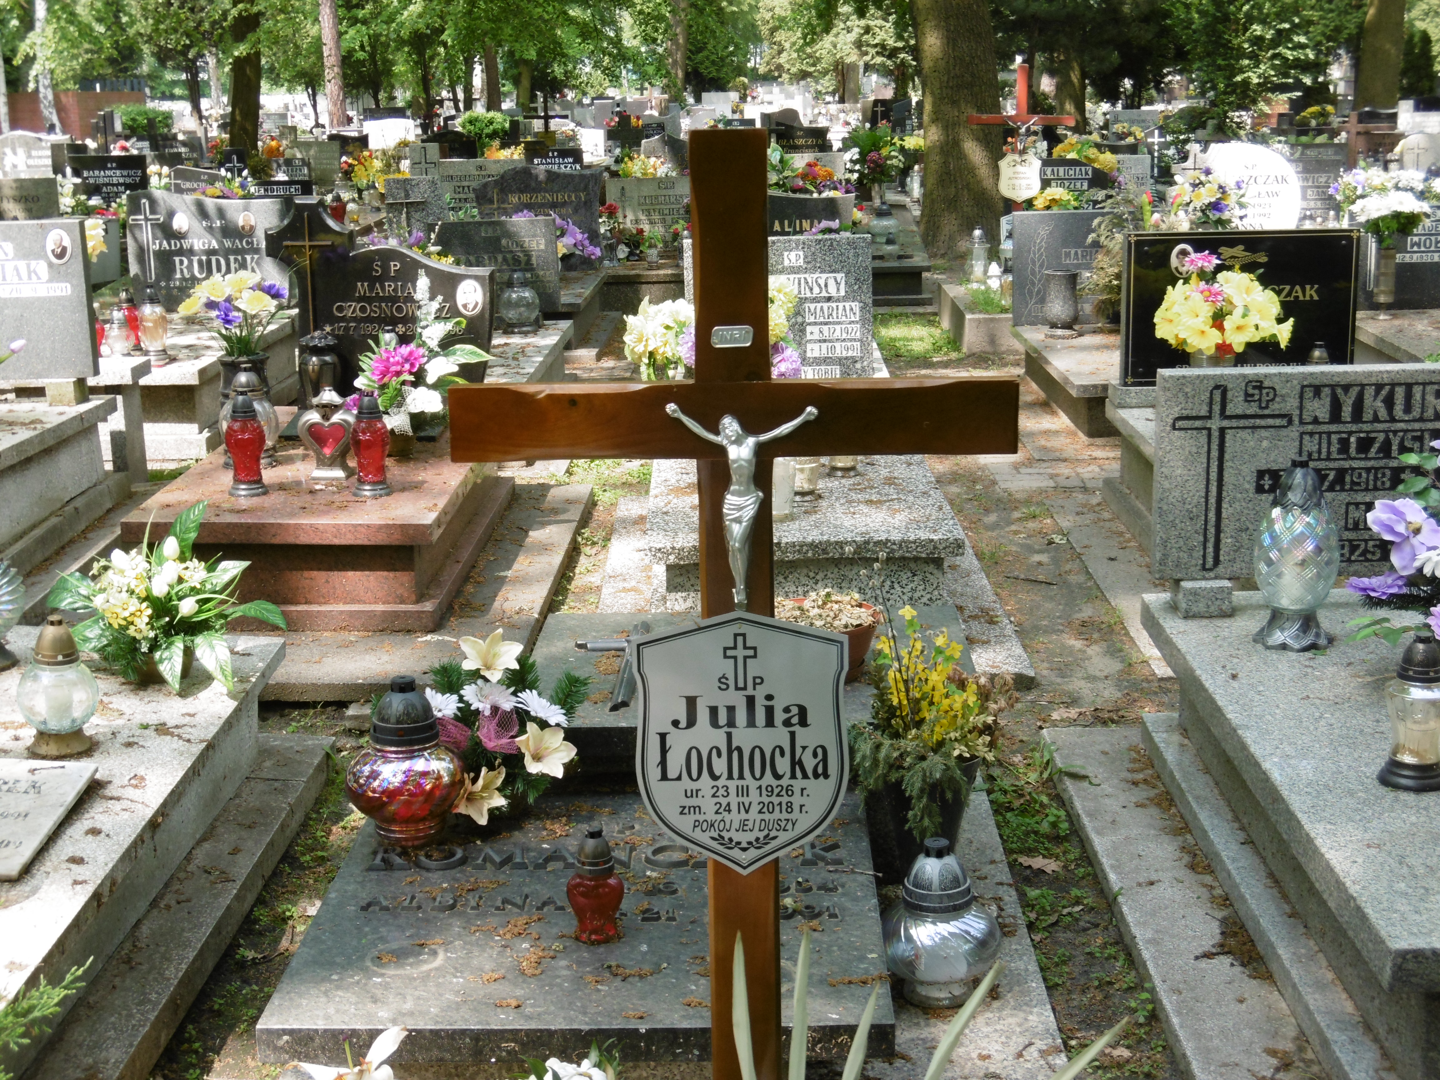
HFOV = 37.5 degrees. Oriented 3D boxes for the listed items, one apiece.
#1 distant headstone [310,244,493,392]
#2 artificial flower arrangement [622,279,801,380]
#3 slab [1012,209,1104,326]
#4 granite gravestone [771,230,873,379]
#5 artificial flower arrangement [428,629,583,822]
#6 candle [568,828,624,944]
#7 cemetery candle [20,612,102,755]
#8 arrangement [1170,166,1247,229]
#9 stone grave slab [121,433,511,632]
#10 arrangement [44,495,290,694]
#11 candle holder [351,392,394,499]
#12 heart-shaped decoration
[{"bbox_3d":[-1.057,-0.713,7.096,0.591,0.546,0.100,0,13,1],"label":"distant headstone"},{"bbox_3d":[-0.032,-0.574,6.763,0.560,0.526,0.360,-1,13,1],"label":"artificial flower arrangement"},{"bbox_3d":[1.955,-1.391,10.845,0.900,0.585,0.090,0,13,1],"label":"slab"},{"bbox_3d":[0.197,-0.691,7.084,0.637,0.660,0.090,-1,13,1],"label":"granite gravestone"},{"bbox_3d":[-0.355,0.304,3.491,0.282,0.314,0.240,0,13,1],"label":"artificial flower arrangement"},{"bbox_3d":[-0.174,0.477,2.975,0.081,0.163,0.081,-1,13,1],"label":"candle"},{"bbox_3d":[-1.198,0.259,3.866,0.150,0.254,0.150,-1,13,1],"label":"cemetery candle"},{"bbox_3d":[2.872,-1.939,12.430,0.457,0.498,0.380,-1,13,1],"label":"arrangement"},{"bbox_3d":[-1.124,-0.105,6.405,0.804,0.281,1.850,0,13,1],"label":"stone grave slab"},{"bbox_3d":[-1.128,0.108,4.295,0.472,0.359,0.380,-1,13,1],"label":"arrangement"},{"bbox_3d":[-0.948,-0.264,5.798,0.114,0.282,0.114,-1,13,1],"label":"candle holder"},{"bbox_3d":[-1.118,-0.294,6.068,0.116,0.104,0.050,0,13,1],"label":"heart-shaped decoration"}]

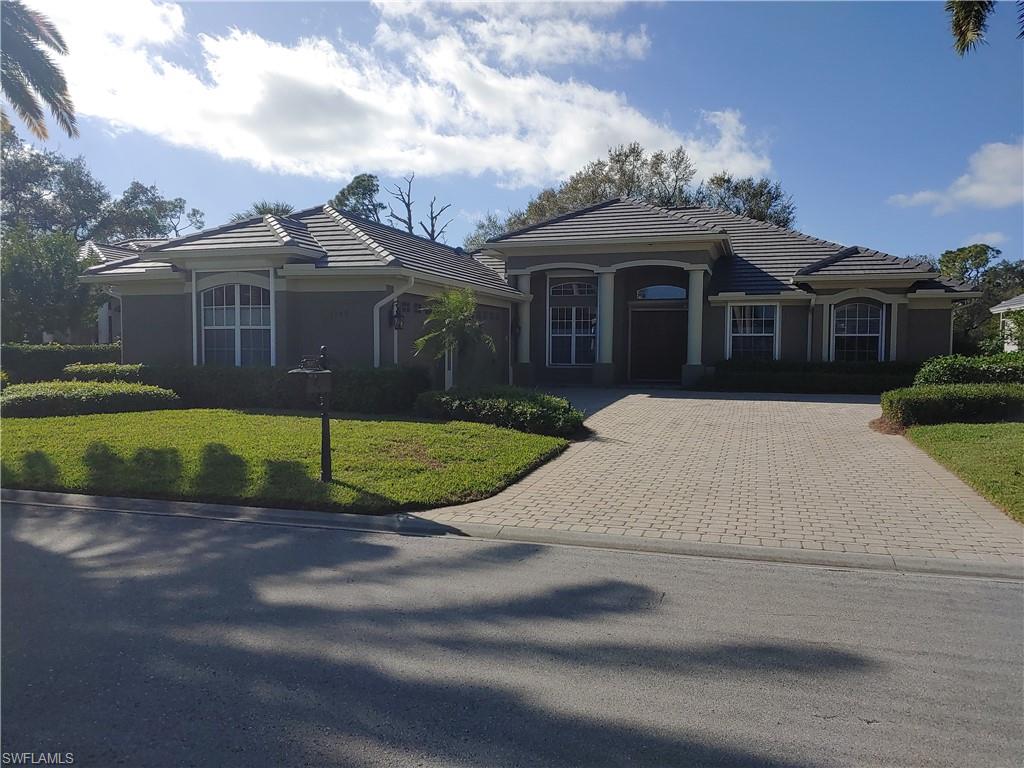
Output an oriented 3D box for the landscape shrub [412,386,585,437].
[{"bbox_3d":[-0.188,0.426,13.987,3.400,0.600,1.900,3,4,38],"label":"landscape shrub"}]

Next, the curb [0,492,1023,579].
[{"bbox_3d":[-0.890,1.247,6.393,9.380,0.120,0.320,1,3,15],"label":"curb"}]

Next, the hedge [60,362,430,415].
[{"bbox_3d":[-5.986,0.066,15.864,8.900,0.930,1.050,1,3,18],"label":"hedge"}]

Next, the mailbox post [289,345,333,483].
[{"bbox_3d":[-2.110,0.327,7.857,0.250,1.510,0.510,1,3,16],"label":"mailbox post"}]

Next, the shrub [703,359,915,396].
[{"bbox_3d":[8.496,-0.197,21.229,5.700,0.940,1.350,1,3,18],"label":"shrub"}]

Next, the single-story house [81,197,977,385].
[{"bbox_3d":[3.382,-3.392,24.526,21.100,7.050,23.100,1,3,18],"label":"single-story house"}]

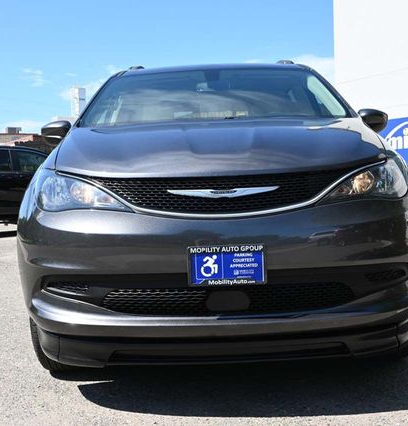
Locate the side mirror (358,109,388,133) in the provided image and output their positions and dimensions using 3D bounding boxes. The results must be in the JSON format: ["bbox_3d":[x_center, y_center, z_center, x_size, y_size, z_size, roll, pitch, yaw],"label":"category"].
[{"bbox_3d":[1.102,-0.606,3.819,0.230,0.170,0.180,-2,4,1],"label":"side mirror"}]

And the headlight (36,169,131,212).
[{"bbox_3d":[-0.556,-0.093,2.641,0.515,0.200,0.430,-2,4,1],"label":"headlight"}]

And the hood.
[{"bbox_3d":[0.082,-0.338,2.940,1.620,0.330,1.080,-2,4,1],"label":"hood"}]

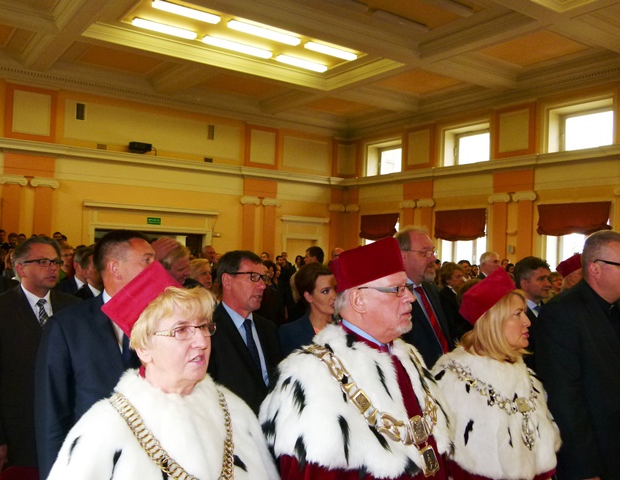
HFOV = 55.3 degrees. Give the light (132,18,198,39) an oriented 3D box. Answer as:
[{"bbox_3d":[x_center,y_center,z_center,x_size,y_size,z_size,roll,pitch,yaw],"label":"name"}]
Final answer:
[{"bbox_3d":[-2.762,-4.005,11.292,1.245,0.090,0.180,2,-1,-36],"label":"light"}]

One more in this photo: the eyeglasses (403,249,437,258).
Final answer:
[{"bbox_3d":[0.447,0.056,2.480,0.135,0.040,0.140,4,1,36],"label":"eyeglasses"}]

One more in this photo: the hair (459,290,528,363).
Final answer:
[{"bbox_3d":[0.627,0.274,2.010,0.225,0.260,0.200,-4,-4,35],"label":"hair"}]

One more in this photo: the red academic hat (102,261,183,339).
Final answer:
[{"bbox_3d":[-0.396,0.155,1.440,0.185,0.185,0.105,-9,48,-51],"label":"red academic hat"}]

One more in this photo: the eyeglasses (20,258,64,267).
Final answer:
[{"bbox_3d":[-1.165,0.101,2.535,0.140,0.042,0.140,-4,-6,24],"label":"eyeglasses"}]

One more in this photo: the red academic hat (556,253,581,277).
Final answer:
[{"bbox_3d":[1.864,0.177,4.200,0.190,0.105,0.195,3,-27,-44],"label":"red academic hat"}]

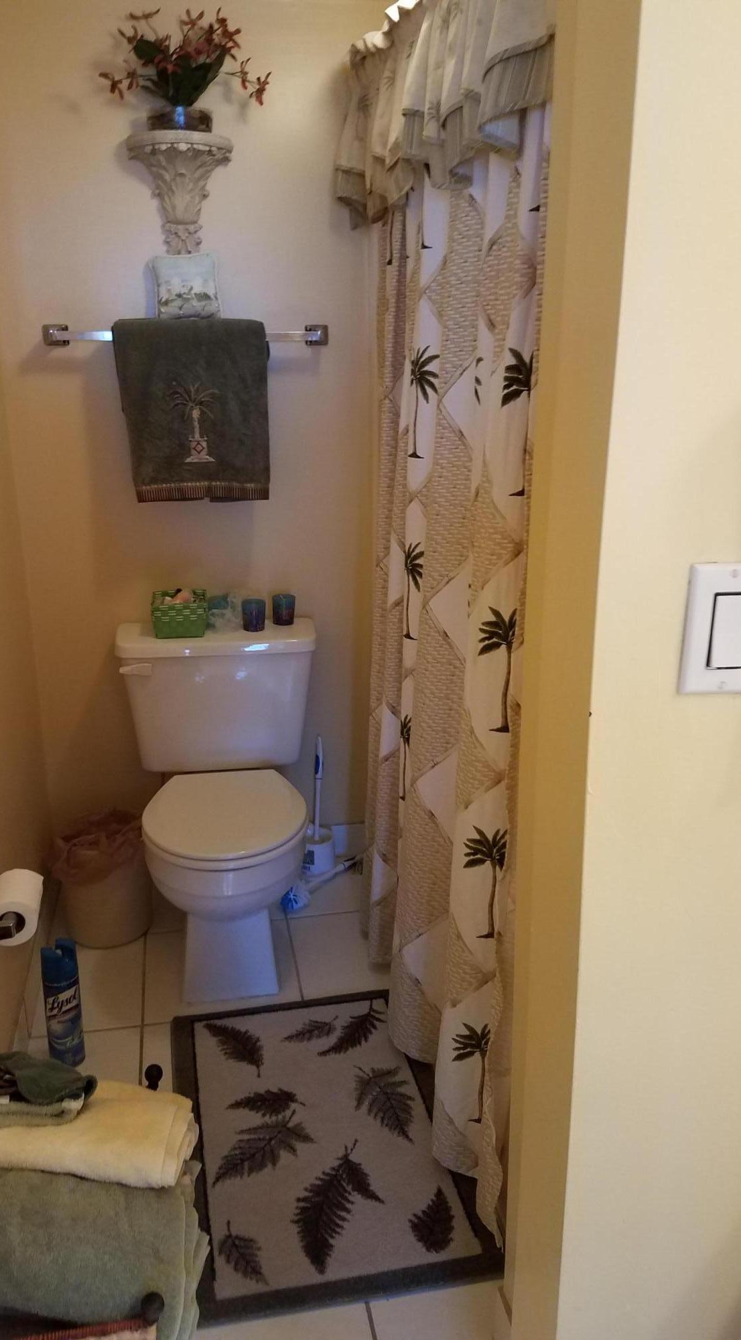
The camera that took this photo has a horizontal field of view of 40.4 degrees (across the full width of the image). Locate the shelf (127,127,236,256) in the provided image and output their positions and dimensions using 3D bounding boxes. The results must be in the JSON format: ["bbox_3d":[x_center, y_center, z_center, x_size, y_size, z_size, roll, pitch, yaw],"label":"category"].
[{"bbox_3d":[-0.412,-1.042,2.216,0.224,0.247,0.115,-4,17,-10],"label":"shelf"}]

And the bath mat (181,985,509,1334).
[{"bbox_3d":[-0.095,0.818,1.824,0.488,0.012,0.742,-4,17,-10],"label":"bath mat"}]

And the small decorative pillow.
[{"bbox_3d":[-0.404,-0.838,2.214,0.148,0.145,0.050,-4,19,-10],"label":"small decorative pillow"}]

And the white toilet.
[{"bbox_3d":[-0.334,0.319,2.275,0.456,0.713,0.662,-2,19,-6],"label":"white toilet"}]

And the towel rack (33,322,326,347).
[{"bbox_3d":[-0.405,-0.748,2.252,0.630,0.052,0.078,-4,19,-10],"label":"towel rack"}]

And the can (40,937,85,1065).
[{"bbox_3d":[-0.610,0.664,1.997,0.067,0.244,0.067,-7,20,-19],"label":"can"}]

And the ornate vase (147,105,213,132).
[{"bbox_3d":[-0.394,-1.135,2.079,0.135,0.052,0.135,-4,19,-10],"label":"ornate vase"}]

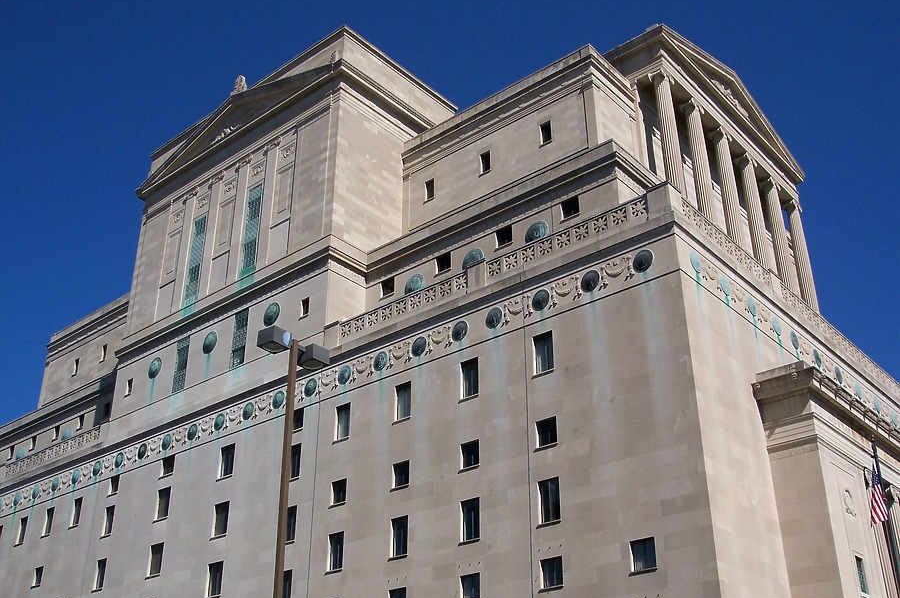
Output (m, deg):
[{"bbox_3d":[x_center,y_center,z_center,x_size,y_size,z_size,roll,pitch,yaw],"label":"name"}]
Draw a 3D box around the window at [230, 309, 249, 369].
[{"bbox_3d":[-14.564,2.804,68.946,1.575,4.260,0.260,-22,-35,35],"label":"window"}]

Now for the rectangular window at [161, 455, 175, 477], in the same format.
[{"bbox_3d":[-19.600,11.727,69.110,1.463,1.331,0.260,-22,-35,35],"label":"rectangular window"}]

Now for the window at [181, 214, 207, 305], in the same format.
[{"bbox_3d":[-19.857,-2.916,77.255,1.763,7.388,0.260,-22,-35,35],"label":"window"}]

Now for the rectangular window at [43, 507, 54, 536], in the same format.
[{"bbox_3d":[-32.580,18.231,80.480,1.244,2.275,0.300,-22,-35,36],"label":"rectangular window"}]

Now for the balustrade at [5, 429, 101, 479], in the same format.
[{"bbox_3d":[-35.211,13.767,87.216,16.160,1.420,0.350,-22,-35,35],"label":"balustrade"}]

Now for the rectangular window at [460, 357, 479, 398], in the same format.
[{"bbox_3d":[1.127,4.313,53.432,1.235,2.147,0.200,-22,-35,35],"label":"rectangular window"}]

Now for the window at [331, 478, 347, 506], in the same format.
[{"bbox_3d":[-6.674,11.868,60.273,1.336,1.480,0.300,-22,-35,35],"label":"window"}]

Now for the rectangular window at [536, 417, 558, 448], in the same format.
[{"bbox_3d":[5.114,7.000,51.303,1.336,1.440,0.300,-22,-35,35],"label":"rectangular window"}]

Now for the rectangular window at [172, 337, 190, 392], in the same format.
[{"bbox_3d":[-20.412,5.019,75.425,1.621,4.492,0.300,-22,-35,36],"label":"rectangular window"}]

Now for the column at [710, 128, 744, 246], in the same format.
[{"bbox_3d":[21.063,-7.538,74.181,1.632,11.952,1.680,-22,-35,36],"label":"column"}]

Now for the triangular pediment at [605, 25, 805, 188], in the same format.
[{"bbox_3d":[21.292,-15.767,80.199,4.440,4.920,24.480,-22,-35,35],"label":"triangular pediment"}]

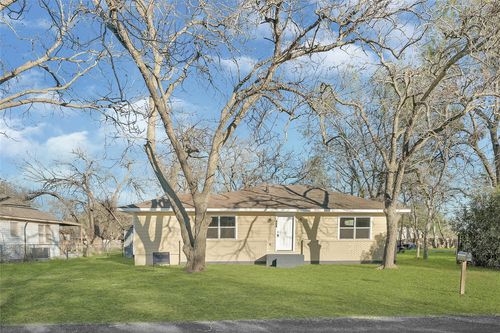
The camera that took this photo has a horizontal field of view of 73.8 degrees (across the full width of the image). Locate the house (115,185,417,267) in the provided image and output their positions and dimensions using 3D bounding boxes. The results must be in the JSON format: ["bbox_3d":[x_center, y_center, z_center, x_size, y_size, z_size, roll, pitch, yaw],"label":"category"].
[{"bbox_3d":[0.750,3.750,23.400,16.300,4.900,10.000,0,-7,-3],"label":"house"}]

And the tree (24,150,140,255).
[{"bbox_3d":[-15.100,3.300,30.000,10.400,9.400,8.500,0,-7,0],"label":"tree"}]

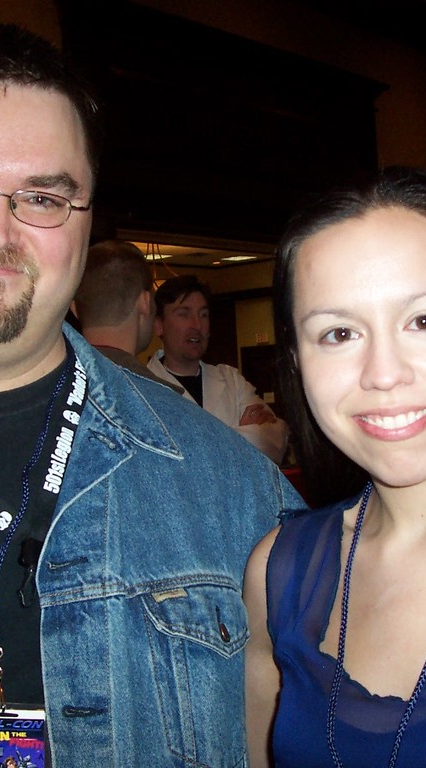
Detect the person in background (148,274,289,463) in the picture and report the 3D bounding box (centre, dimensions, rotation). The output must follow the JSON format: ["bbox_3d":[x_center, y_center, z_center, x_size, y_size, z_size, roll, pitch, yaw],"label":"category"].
[{"bbox_3d":[-0.005,0.600,2.950,0.550,1.800,0.400,-2,-2,-22],"label":"person in background"}]

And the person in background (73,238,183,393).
[{"bbox_3d":[-0.160,0.600,2.280,0.530,1.800,0.340,-4,-2,21],"label":"person in background"}]

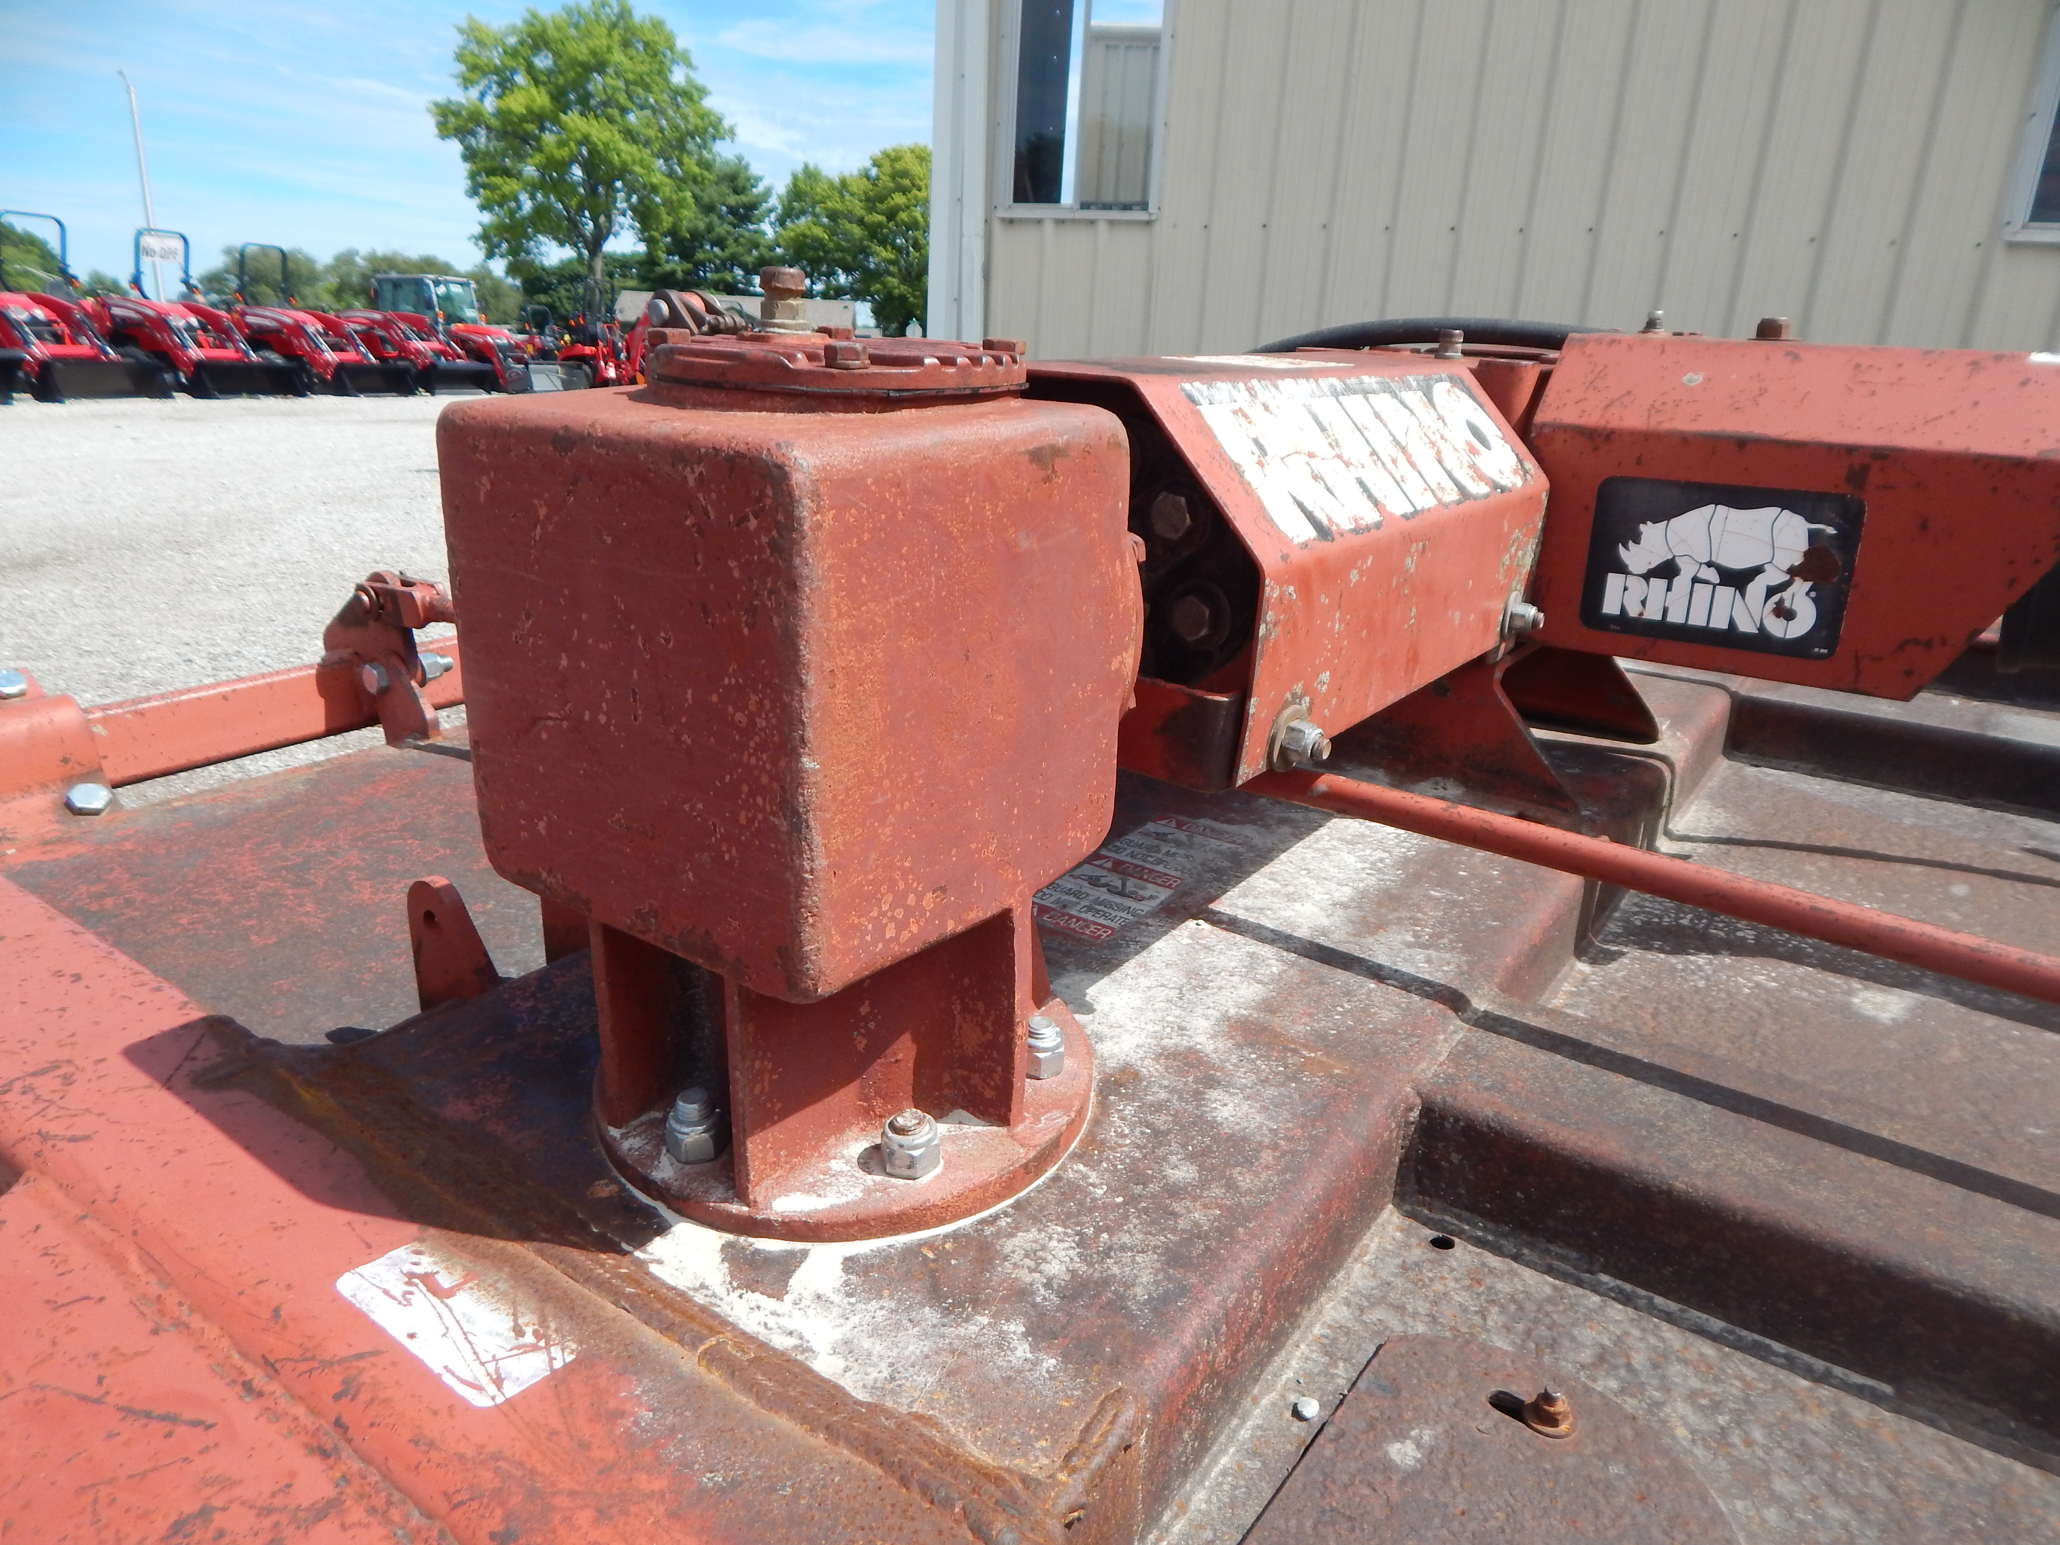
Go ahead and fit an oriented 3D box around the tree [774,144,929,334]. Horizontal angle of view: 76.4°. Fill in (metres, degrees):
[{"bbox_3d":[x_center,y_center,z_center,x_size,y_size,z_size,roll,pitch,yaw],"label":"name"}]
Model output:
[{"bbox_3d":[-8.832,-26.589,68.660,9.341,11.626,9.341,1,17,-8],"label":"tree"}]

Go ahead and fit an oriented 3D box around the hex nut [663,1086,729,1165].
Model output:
[{"bbox_3d":[-0.174,0.180,0.678,0.032,0.029,0.031,2,21,0],"label":"hex nut"}]

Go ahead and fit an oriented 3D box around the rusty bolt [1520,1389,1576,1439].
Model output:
[{"bbox_3d":[0.250,0.304,0.628,0.025,0.014,0.025,2,21,0],"label":"rusty bolt"}]

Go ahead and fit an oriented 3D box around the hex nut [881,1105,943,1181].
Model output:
[{"bbox_3d":[-0.061,0.188,0.670,0.032,0.025,0.031,2,21,0],"label":"hex nut"}]

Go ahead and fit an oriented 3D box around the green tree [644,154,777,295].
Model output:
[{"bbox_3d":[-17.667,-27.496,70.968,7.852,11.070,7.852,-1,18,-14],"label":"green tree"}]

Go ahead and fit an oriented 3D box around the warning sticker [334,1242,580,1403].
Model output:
[{"bbox_3d":[-0.258,0.243,0.583,0.122,0.002,0.048,15,15,33],"label":"warning sticker"}]

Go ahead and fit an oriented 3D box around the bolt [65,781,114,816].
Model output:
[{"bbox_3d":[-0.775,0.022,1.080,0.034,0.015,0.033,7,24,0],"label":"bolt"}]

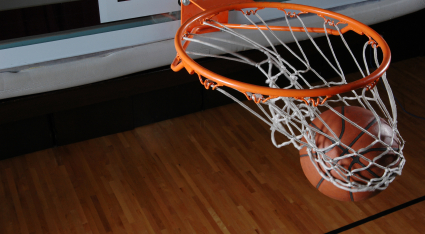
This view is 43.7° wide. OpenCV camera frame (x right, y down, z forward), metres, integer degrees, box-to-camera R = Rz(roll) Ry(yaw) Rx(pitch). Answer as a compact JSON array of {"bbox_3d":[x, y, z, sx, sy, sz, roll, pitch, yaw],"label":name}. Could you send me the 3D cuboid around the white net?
[{"bbox_3d":[0.180,-0.017,1.313,0.500,0.353,0.495,1,32,-1],"label":"white net"}]

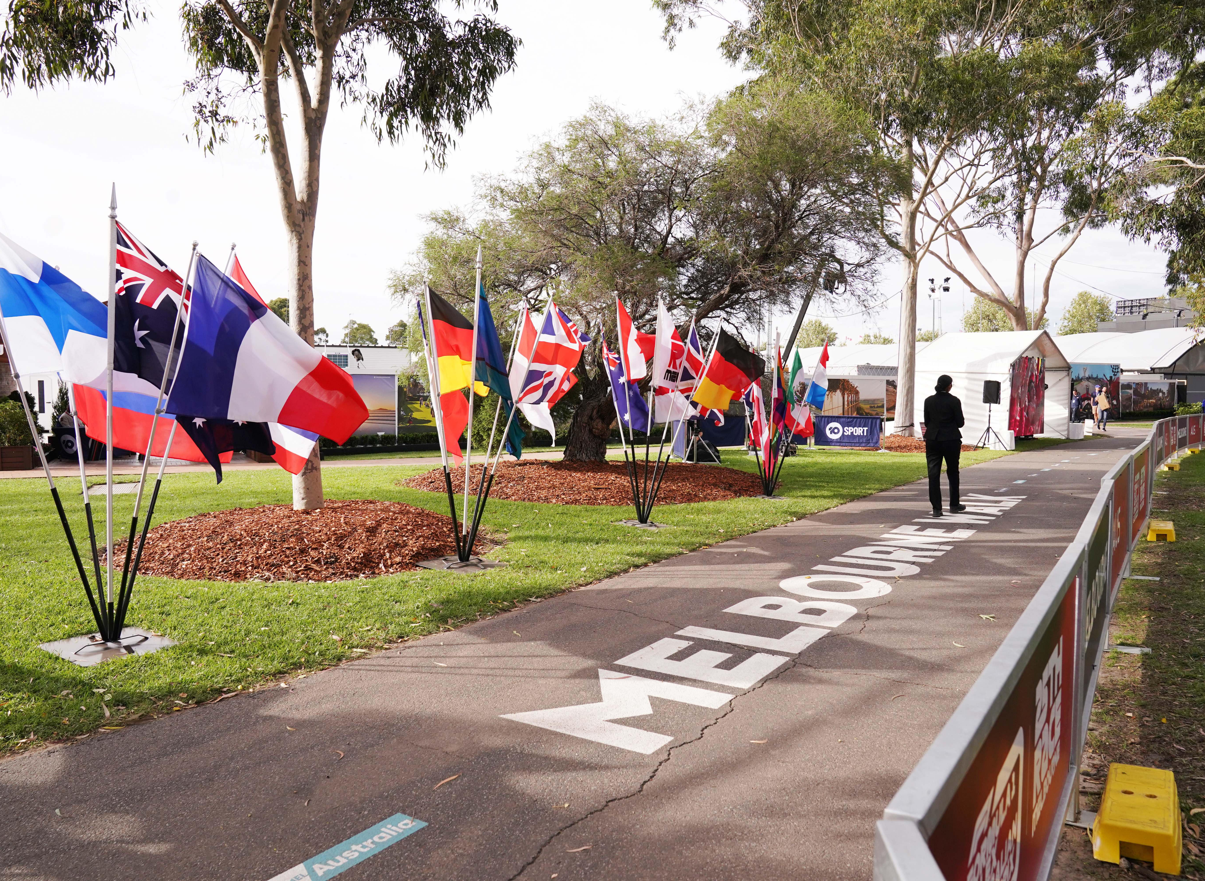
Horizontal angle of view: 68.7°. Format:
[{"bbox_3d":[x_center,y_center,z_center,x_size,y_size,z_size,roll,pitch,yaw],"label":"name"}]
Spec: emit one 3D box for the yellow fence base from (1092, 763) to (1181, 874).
[{"bbox_3d":[1.820,1.255,2.980,0.230,0.125,0.580,2,4,32],"label":"yellow fence base"}]

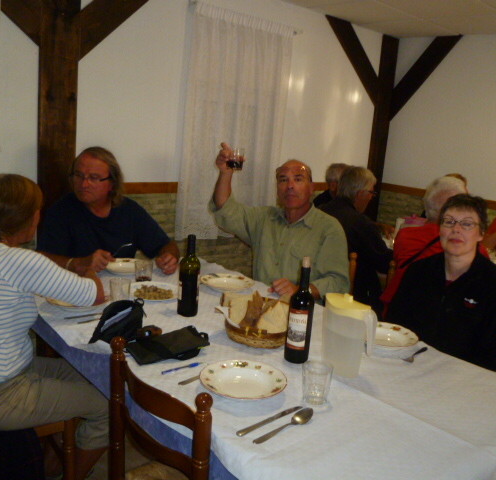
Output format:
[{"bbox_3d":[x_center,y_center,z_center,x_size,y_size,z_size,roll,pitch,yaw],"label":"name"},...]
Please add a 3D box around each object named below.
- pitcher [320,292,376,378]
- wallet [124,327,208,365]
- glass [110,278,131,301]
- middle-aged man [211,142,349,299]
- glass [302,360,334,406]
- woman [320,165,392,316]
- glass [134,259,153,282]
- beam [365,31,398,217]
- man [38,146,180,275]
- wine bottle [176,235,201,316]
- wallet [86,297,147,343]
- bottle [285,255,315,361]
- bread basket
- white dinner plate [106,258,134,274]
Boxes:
[{"bbox_3d":[0.301,0.284,1.548,0.165,0.228,0.108,14,15,36],"label":"pitcher"},{"bbox_3d":[-0.244,0.329,1.583,0.240,0.040,0.135,-6,16,-43],"label":"wallet"},{"bbox_3d":[-0.484,0.201,1.964,0.079,0.090,0.079,5,12,0],"label":"glass"},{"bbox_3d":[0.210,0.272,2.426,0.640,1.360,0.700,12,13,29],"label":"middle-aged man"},{"bbox_3d":[0.181,0.380,1.365,0.079,0.095,0.079,5,12,0],"label":"glass"},{"bbox_3d":[0.670,0.229,3.020,0.800,1.290,0.560,-3,14,-35],"label":"woman"},{"bbox_3d":[-0.461,0.134,2.291,0.076,0.092,0.076,5,12,-1],"label":"glass"},{"bbox_3d":[1.351,-0.854,5.503,0.150,2.500,0.150,-6,16,-43],"label":"beam"},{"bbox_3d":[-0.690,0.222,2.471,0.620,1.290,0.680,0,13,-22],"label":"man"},{"bbox_3d":[-0.215,0.125,1.927,0.075,0.298,0.075,5,12,0],"label":"wine bottle"},{"bbox_3d":[-0.415,0.264,1.668,0.200,0.100,0.120,-6,16,-43],"label":"wallet"},{"bbox_3d":[0.167,0.213,1.589,0.075,0.328,0.075,8,12,14],"label":"bottle"},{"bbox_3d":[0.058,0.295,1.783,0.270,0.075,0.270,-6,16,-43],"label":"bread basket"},{"bbox_3d":[-0.548,0.137,2.382,0.233,0.038,0.233,5,12,-1],"label":"white dinner plate"}]

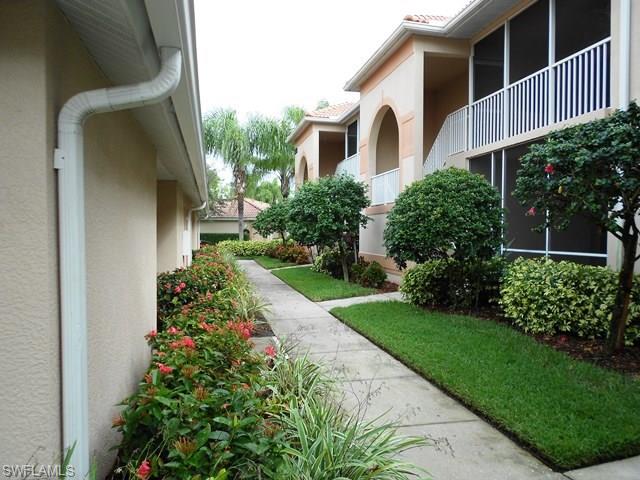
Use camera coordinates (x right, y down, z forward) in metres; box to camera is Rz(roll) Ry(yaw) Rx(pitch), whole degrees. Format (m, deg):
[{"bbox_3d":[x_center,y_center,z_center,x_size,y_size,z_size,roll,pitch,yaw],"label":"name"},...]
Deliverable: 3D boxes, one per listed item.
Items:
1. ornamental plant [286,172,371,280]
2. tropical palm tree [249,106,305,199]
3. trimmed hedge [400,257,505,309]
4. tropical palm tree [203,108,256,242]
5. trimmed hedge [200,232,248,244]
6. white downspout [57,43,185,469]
[{"bbox_3d":[0.255,-0.359,14.400,2.500,3.150,2.400,-1,1,-13],"label":"ornamental plant"},{"bbox_3d":[-3.253,-4.562,36.420,4.600,10.840,4.400,-1,1,-13],"label":"tropical palm tree"},{"bbox_3d":[2.746,0.829,10.132,1.350,0.970,1.900,-1,1,-13],"label":"trimmed hedge"},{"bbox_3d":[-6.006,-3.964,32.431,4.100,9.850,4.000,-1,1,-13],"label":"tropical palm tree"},{"bbox_3d":[-7.306,0.201,34.756,4.000,1.300,1.100,-1,1,-13],"label":"trimmed hedge"},{"bbox_3d":[-0.811,0.274,2.005,0.480,2.200,0.110,-1,1,-13],"label":"white downspout"}]

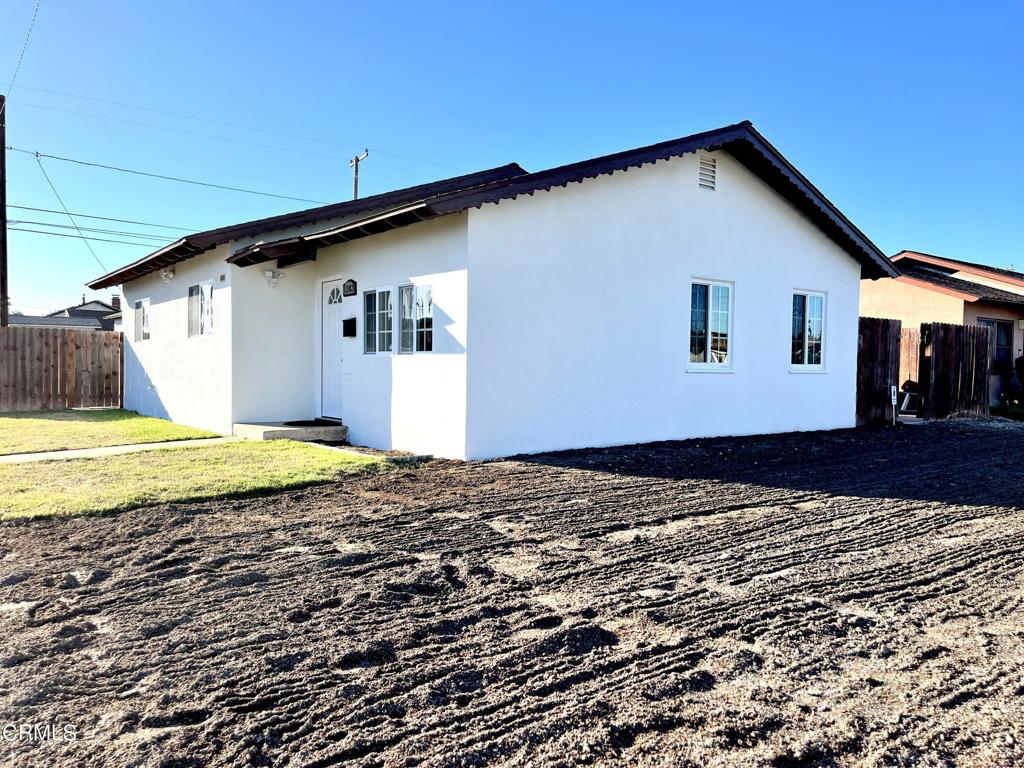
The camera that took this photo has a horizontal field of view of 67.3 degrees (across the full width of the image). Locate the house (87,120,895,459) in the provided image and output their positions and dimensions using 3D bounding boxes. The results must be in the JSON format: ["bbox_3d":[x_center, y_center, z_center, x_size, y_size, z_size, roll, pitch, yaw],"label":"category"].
[{"bbox_3d":[-1.432,-1.663,15.543,10.867,4.692,12.995,-1,2,-37],"label":"house"}]

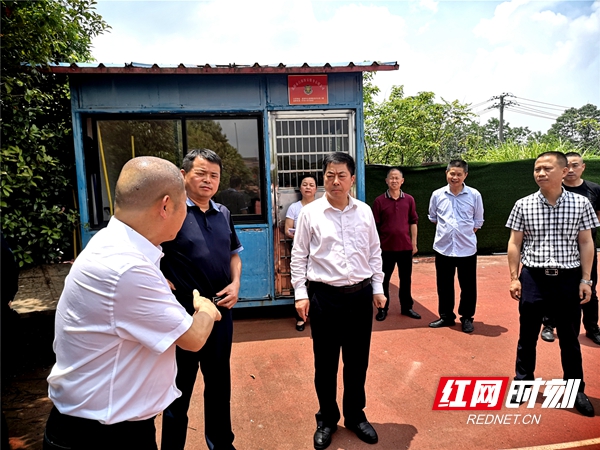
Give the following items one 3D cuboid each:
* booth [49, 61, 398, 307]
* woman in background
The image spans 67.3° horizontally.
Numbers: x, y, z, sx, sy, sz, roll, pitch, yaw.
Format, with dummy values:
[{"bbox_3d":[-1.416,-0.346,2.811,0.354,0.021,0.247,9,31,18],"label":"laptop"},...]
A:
[{"bbox_3d":[-0.802,-0.439,5.965,3.556,2.669,2.400,-3,5,-7],"label":"booth"},{"bbox_3d":[0.064,0.294,4.744,0.460,1.588,0.320,-2,5,6],"label":"woman in background"}]

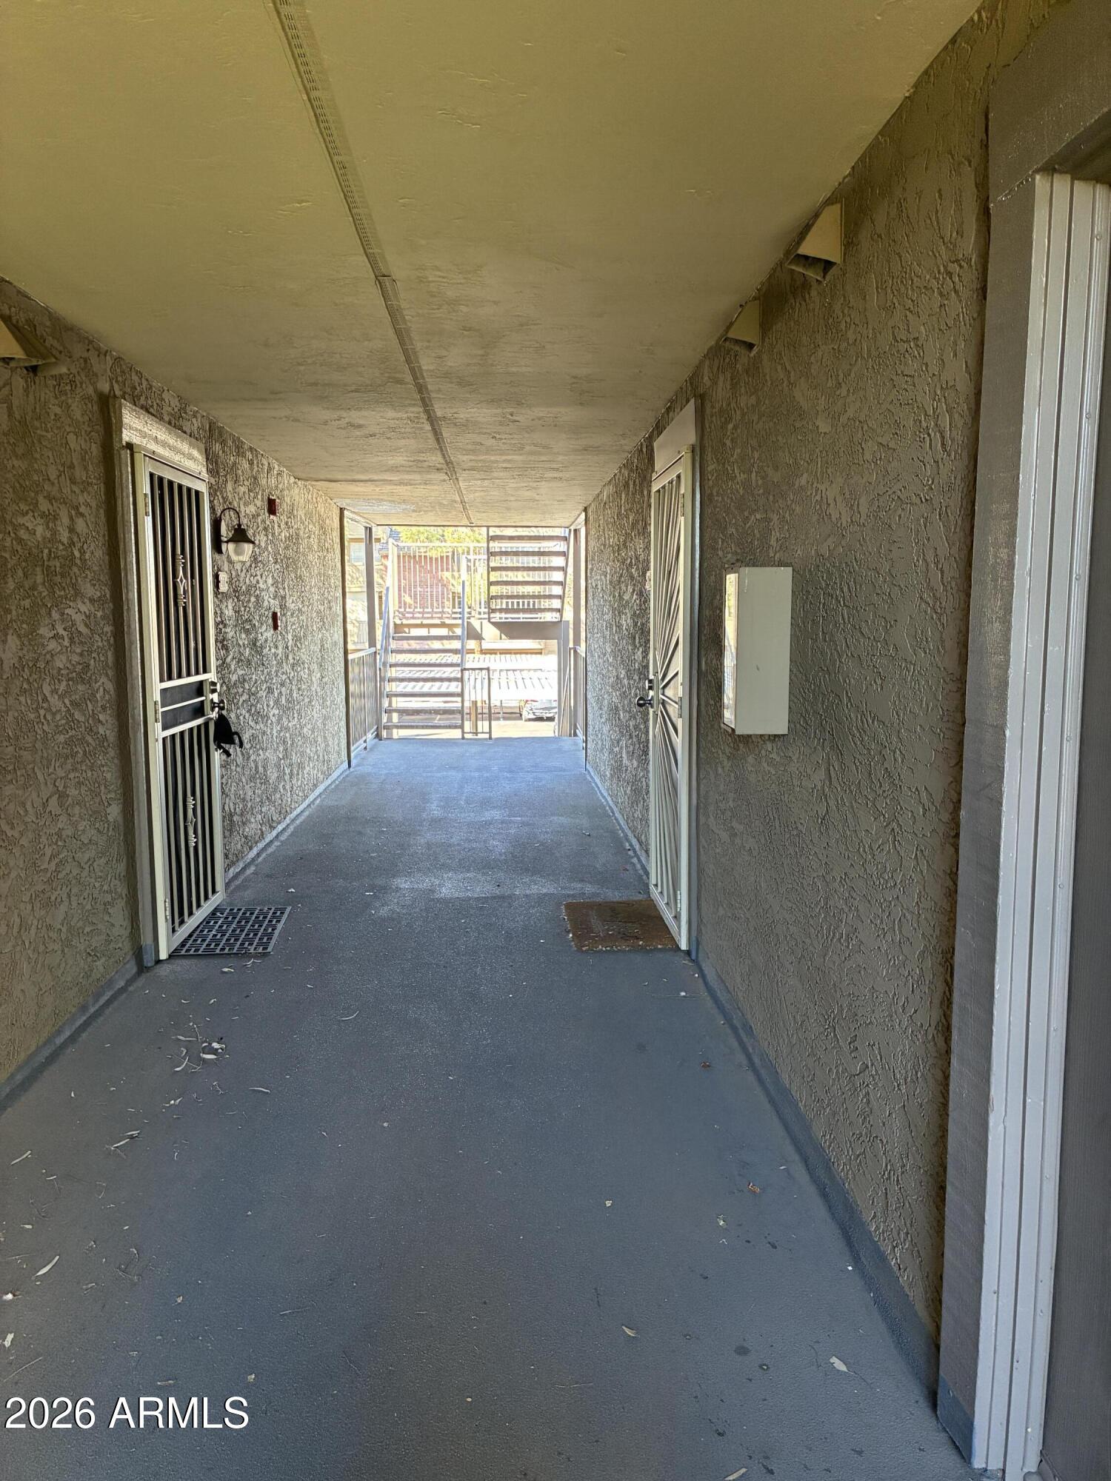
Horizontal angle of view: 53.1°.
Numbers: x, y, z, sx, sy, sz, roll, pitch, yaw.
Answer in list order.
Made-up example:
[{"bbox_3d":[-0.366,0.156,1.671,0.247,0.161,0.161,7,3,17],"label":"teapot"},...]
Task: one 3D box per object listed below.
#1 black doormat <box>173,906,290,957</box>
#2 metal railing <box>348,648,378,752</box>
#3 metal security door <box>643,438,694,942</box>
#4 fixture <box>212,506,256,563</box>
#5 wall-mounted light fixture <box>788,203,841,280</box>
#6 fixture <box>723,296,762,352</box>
[{"bbox_3d":[-1.437,0.848,5.019,0.413,0.013,0.798,0,6,-3],"label":"black doormat"},{"bbox_3d":[-1.982,-0.425,11.579,0.049,0.998,2.268,0,6,-3],"label":"metal railing"},{"bbox_3d":[0.530,-0.198,5.065,0.059,2.072,0.980,0,6,-3],"label":"metal security door"},{"bbox_3d":[-1.616,-1.045,5.633,0.196,0.280,0.182,0,6,-3],"label":"fixture"},{"bbox_3d":[0.595,-1.150,2.566,0.108,0.148,0.147,0,6,-3],"label":"wall-mounted light fixture"},{"bbox_3d":[0.559,-1.250,3.368,0.105,0.144,0.136,0,6,-3],"label":"fixture"}]

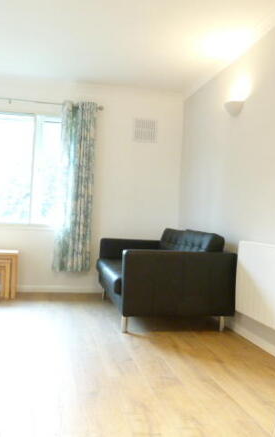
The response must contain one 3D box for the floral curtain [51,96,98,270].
[{"bbox_3d":[-0.689,-0.350,4.638,0.406,1.864,0.111,3,0,-12],"label":"floral curtain"}]

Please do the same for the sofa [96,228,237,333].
[{"bbox_3d":[0.173,0.486,3.889,0.932,0.778,1.436,3,0,-12],"label":"sofa"}]

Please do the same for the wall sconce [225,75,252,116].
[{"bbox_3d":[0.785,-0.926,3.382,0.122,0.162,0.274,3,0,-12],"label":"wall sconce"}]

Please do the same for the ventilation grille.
[{"bbox_3d":[0.093,-1.017,4.881,0.275,0.268,0.025,3,0,-12],"label":"ventilation grille"}]

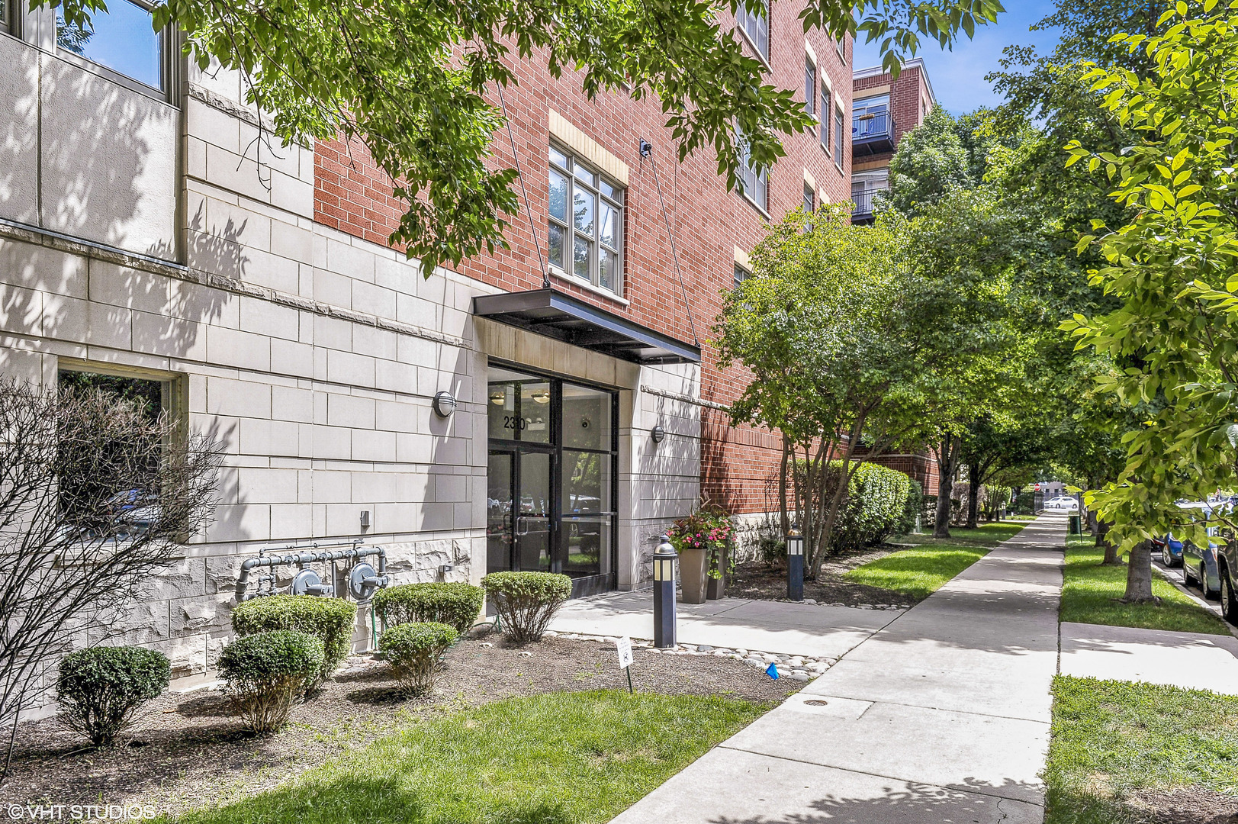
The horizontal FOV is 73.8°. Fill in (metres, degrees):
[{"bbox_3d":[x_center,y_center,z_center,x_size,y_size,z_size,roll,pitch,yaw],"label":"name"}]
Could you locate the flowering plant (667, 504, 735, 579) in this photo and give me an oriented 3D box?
[{"bbox_3d":[1.188,1.868,11.850,0.850,1.050,1.050,-3,-6,28],"label":"flowering plant"}]

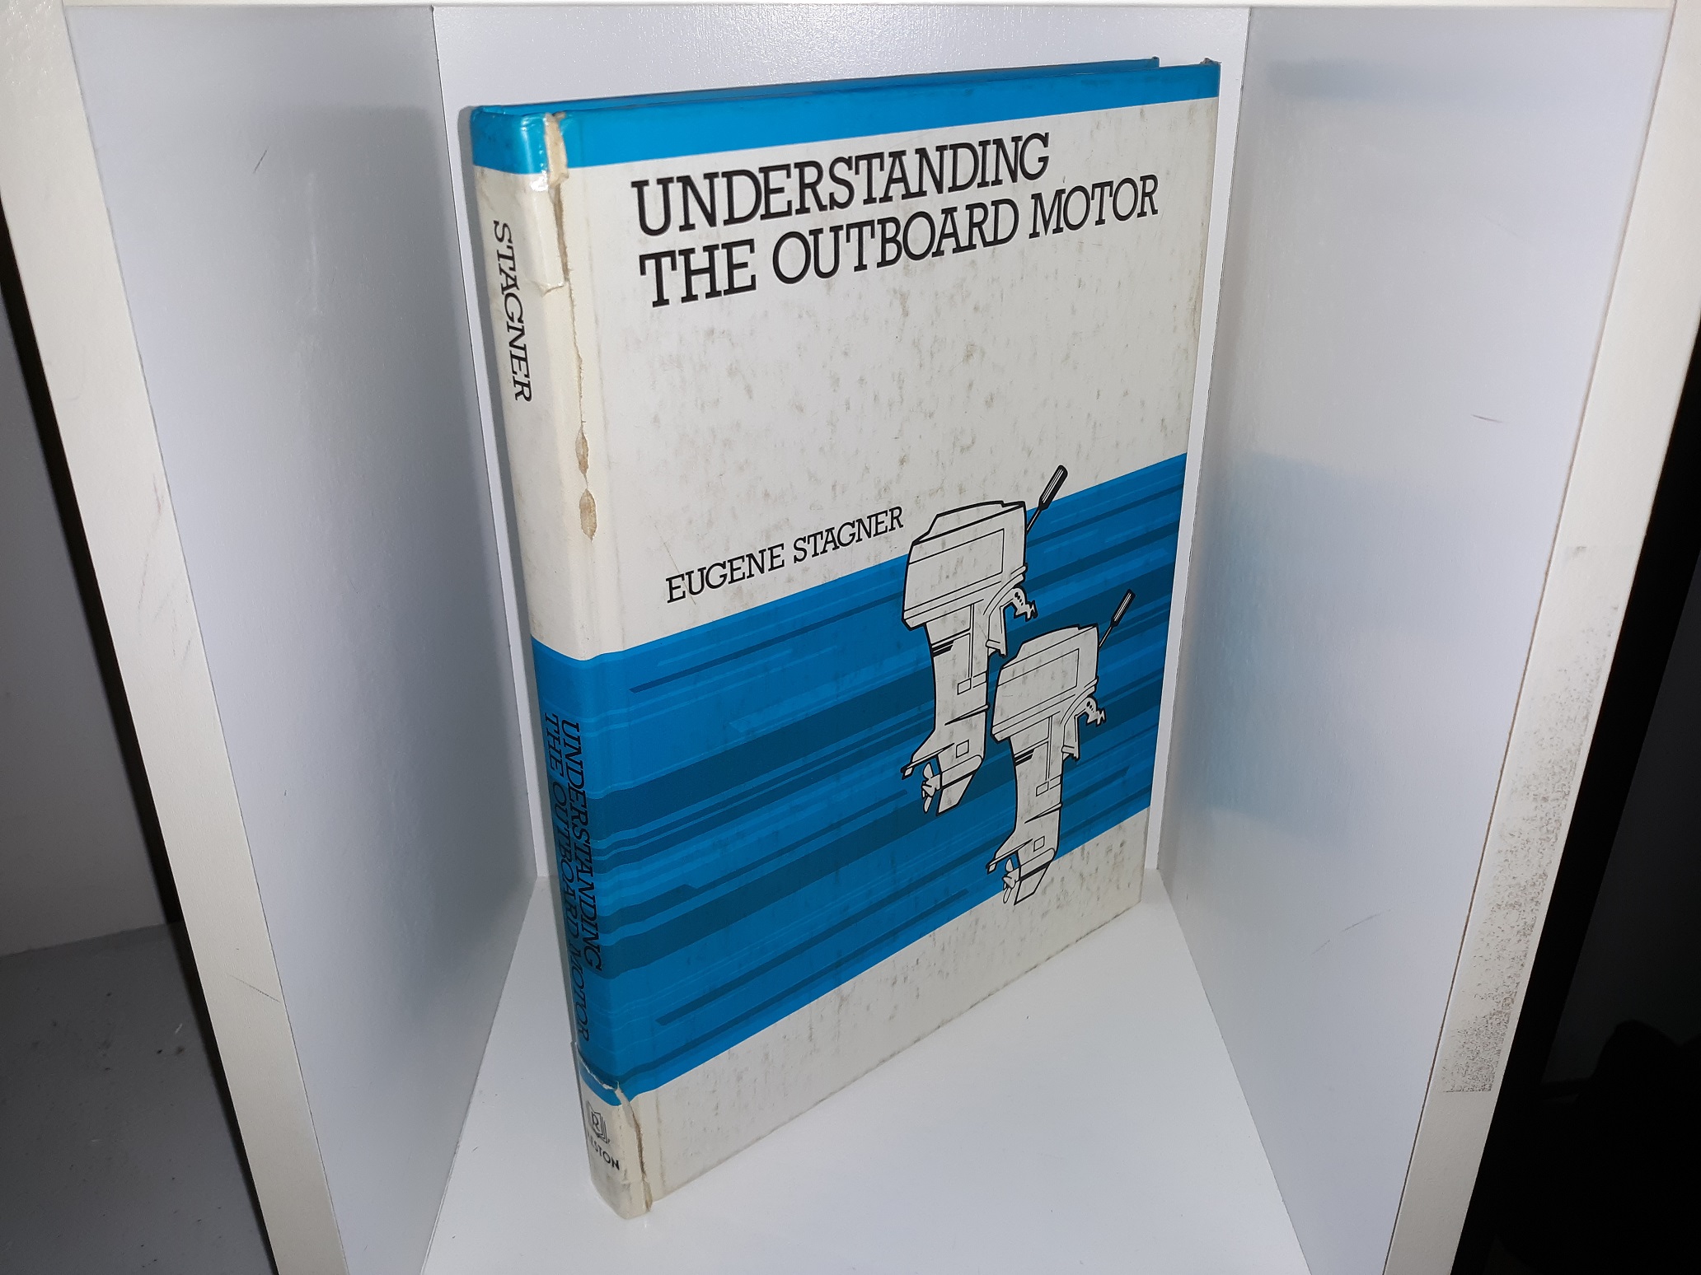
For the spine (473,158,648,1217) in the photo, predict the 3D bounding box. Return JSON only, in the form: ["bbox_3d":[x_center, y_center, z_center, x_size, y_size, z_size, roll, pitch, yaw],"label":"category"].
[{"bbox_3d":[-0.054,0.023,0.280,0.009,0.244,0.018,-21,32,-36],"label":"spine"}]

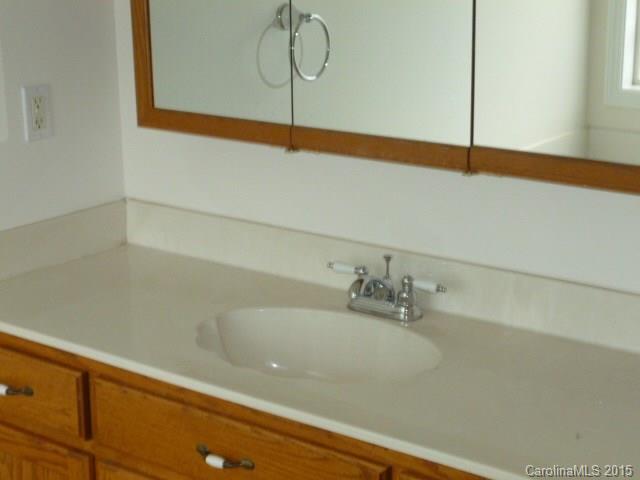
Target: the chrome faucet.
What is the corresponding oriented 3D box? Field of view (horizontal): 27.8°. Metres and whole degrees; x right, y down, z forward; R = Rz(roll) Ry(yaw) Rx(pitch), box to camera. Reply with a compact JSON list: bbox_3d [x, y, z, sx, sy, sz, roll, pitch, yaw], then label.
[{"bbox_3d":[0.103,0.090,2.409,0.274,0.109,0.118,11,19,36],"label":"chrome faucet"}]

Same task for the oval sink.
[{"bbox_3d":[-0.014,0.247,2.299,0.485,0.141,0.340,11,19,36],"label":"oval sink"}]

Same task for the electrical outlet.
[{"bbox_3d":[-0.590,-0.264,2.689,0.008,0.116,0.072,11,19,36],"label":"electrical outlet"}]

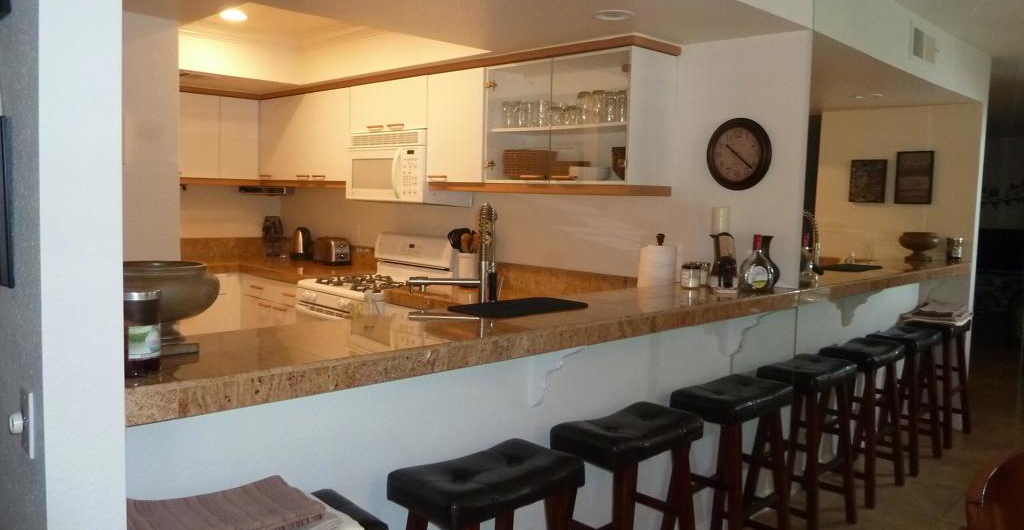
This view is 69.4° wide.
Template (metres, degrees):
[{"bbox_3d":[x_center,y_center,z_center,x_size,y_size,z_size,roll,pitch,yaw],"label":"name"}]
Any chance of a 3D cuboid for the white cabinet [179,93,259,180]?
[{"bbox_3d":[-2.188,-0.915,5.362,0.575,0.580,0.338,-3,7,-44],"label":"white cabinet"}]

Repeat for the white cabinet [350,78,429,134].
[{"bbox_3d":[-0.610,-0.921,4.400,0.335,0.285,0.772,-3,7,-44],"label":"white cabinet"}]

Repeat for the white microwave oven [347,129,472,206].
[{"bbox_3d":[-0.638,-0.580,4.414,0.385,0.399,0.764,-3,7,-44],"label":"white microwave oven"}]

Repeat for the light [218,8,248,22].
[{"bbox_3d":[-1.542,-1.397,4.095,0.160,0.030,0.160,-3,7,-44],"label":"light"}]

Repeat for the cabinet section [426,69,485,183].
[{"bbox_3d":[-0.185,-0.725,3.975,0.335,0.566,0.454,-3,7,-44],"label":"cabinet section"}]

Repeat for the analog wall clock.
[{"bbox_3d":[0.929,-0.461,3.056,0.042,0.296,0.296,-3,7,-44],"label":"analog wall clock"}]

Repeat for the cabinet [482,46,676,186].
[{"bbox_3d":[0.290,-0.662,3.490,0.335,0.566,0.907,-3,7,-44],"label":"cabinet"}]

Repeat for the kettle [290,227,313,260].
[{"bbox_3d":[-1.541,-0.159,5.434,0.160,0.240,0.150,2,5,-1],"label":"kettle"}]

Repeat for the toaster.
[{"bbox_3d":[-1.257,-0.109,5.190,0.166,0.200,0.310,-2,7,-38],"label":"toaster"}]

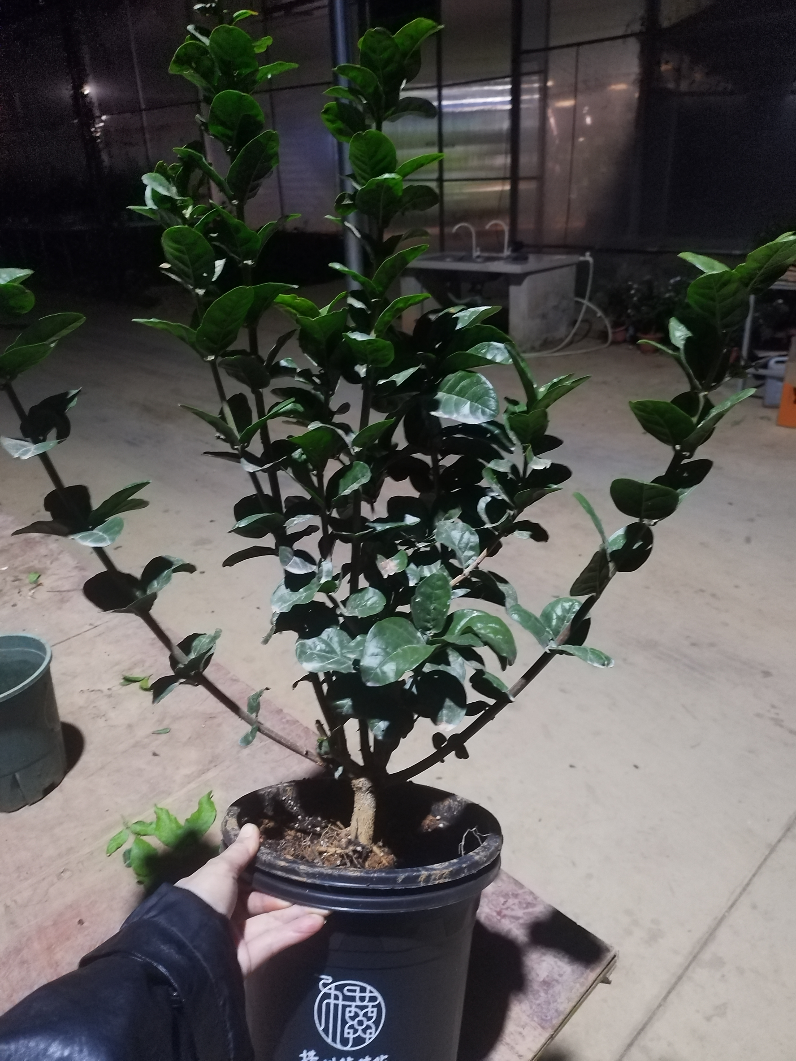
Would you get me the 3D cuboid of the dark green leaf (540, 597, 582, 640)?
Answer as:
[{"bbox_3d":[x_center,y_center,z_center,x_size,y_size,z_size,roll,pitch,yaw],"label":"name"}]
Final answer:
[{"bbox_3d":[0.142,0.076,0.690,0.040,0.015,0.047,21,59,18],"label":"dark green leaf"}]

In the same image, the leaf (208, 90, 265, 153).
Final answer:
[{"bbox_3d":[-0.146,-0.370,0.720,0.048,0.056,0.018,-5,21,1],"label":"leaf"}]

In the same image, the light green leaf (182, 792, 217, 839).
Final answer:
[{"bbox_3d":[-0.259,0.373,1.040,0.036,0.024,0.062,8,26,23],"label":"light green leaf"}]

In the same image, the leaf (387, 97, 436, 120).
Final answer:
[{"bbox_3d":[0.013,-0.405,0.765,0.054,0.020,0.034,3,15,-11],"label":"leaf"}]

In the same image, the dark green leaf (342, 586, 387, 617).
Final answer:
[{"bbox_3d":[-0.026,0.055,0.610,0.036,0.011,0.030,-15,44,12],"label":"dark green leaf"}]

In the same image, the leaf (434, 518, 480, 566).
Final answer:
[{"bbox_3d":[0.048,0.009,0.655,0.037,0.012,0.046,-28,65,-6],"label":"leaf"}]

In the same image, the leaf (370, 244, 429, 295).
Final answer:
[{"bbox_3d":[0.002,-0.217,0.660,0.014,0.057,0.032,50,6,27],"label":"leaf"}]

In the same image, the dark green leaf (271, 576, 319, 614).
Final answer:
[{"bbox_3d":[-0.080,0.050,0.620,0.046,0.014,0.028,-27,47,-12],"label":"dark green leaf"}]

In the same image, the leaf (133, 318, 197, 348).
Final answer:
[{"bbox_3d":[-0.218,-0.183,0.755,0.078,0.020,0.038,23,6,15],"label":"leaf"}]

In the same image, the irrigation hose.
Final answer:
[{"bbox_3d":[1.546,-2.044,7.160,0.980,0.780,0.420,-24,32,-39],"label":"irrigation hose"}]

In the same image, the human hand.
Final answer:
[{"bbox_3d":[-0.122,0.307,0.665,0.125,0.112,0.085,-3,18,-32],"label":"human hand"}]

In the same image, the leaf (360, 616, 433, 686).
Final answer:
[{"bbox_3d":[0.000,0.107,0.700,0.066,0.026,0.054,-26,38,-10],"label":"leaf"}]

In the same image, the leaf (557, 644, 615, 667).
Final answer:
[{"bbox_3d":[0.149,0.100,0.640,0.049,0.011,0.026,11,10,25],"label":"leaf"}]

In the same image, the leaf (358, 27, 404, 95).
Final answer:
[{"bbox_3d":[-0.013,-0.381,0.650,0.036,0.060,0.014,-5,6,1],"label":"leaf"}]

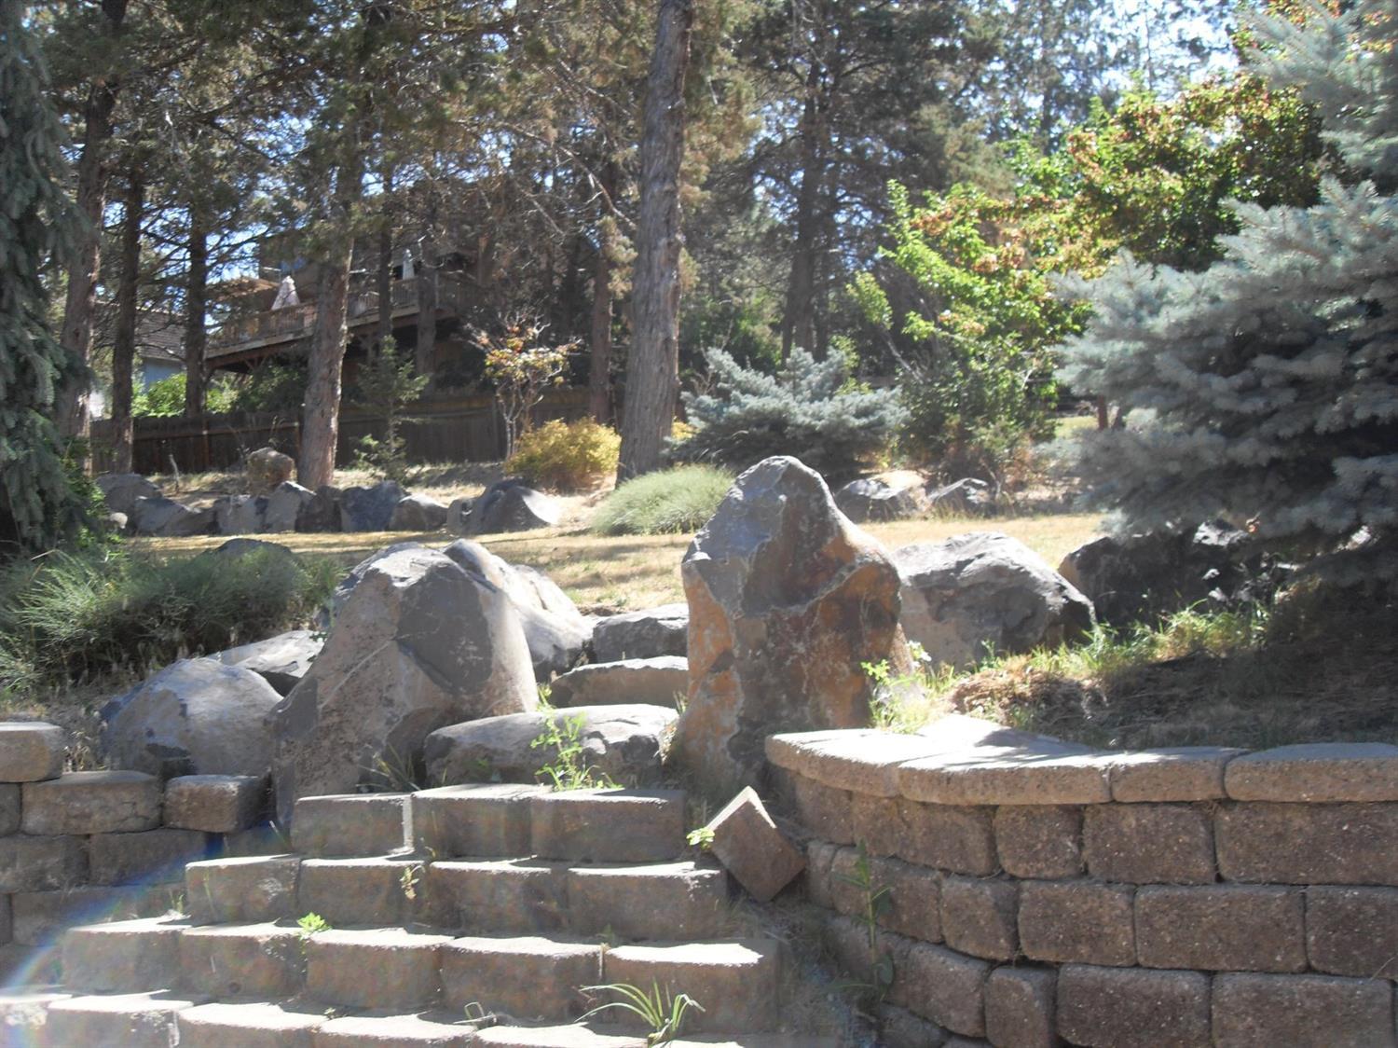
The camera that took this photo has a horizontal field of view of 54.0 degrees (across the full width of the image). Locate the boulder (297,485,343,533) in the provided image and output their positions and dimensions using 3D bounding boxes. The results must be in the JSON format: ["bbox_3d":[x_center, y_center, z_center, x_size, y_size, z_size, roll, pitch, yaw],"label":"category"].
[{"bbox_3d":[-3.640,-0.142,13.200,0.441,0.473,0.450,1,-4,0],"label":"boulder"}]

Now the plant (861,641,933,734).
[{"bbox_3d":[0.549,0.454,3.800,0.200,0.254,0.180,1,-4,0],"label":"plant"}]

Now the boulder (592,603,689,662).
[{"bbox_3d":[-0.137,0.414,5.200,0.536,0.221,0.450,-1,-5,-2],"label":"boulder"}]

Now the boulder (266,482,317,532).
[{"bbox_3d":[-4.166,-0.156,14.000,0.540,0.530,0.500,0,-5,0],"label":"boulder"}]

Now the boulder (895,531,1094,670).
[{"bbox_3d":[1.025,0.274,4.850,0.710,0.490,0.560,0,-5,-5],"label":"boulder"}]

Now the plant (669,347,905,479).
[{"bbox_3d":[0.828,-1.034,13.000,2.183,1.259,2.000,-1,-5,4],"label":"plant"}]

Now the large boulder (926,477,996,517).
[{"bbox_3d":[2.335,-0.233,12.200,0.657,0.367,0.500,-2,-5,11],"label":"large boulder"}]

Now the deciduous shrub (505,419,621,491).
[{"bbox_3d":[-1.729,-0.869,17.500,1.438,0.823,1.400,1,-6,-6],"label":"deciduous shrub"}]

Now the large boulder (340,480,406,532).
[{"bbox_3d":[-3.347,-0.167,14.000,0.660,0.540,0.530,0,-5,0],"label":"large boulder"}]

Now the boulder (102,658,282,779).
[{"bbox_3d":[-1.649,0.648,4.500,0.608,0.410,0.500,1,-5,-20],"label":"boulder"}]

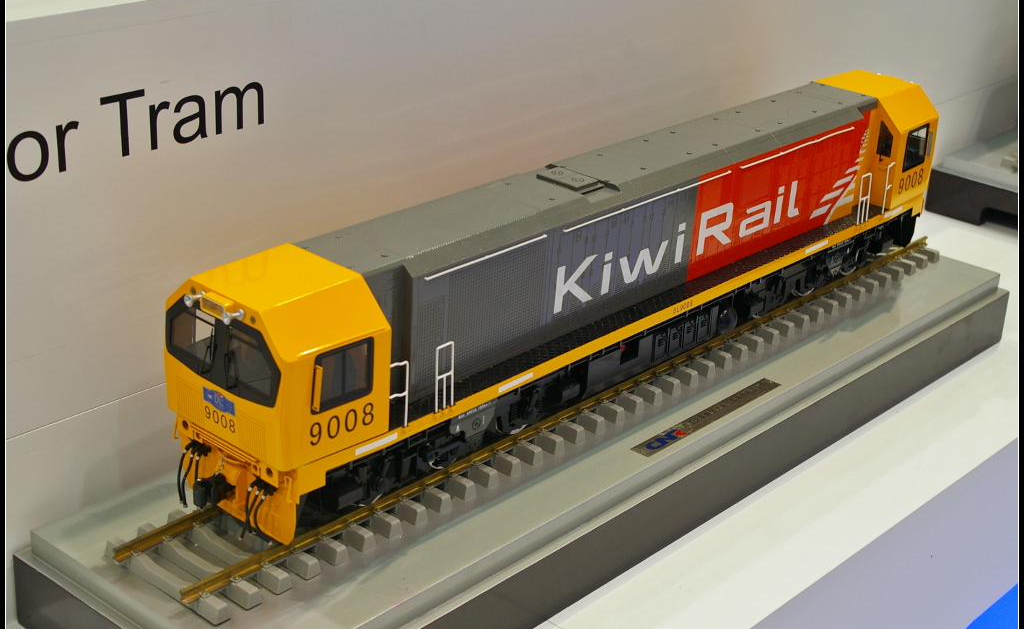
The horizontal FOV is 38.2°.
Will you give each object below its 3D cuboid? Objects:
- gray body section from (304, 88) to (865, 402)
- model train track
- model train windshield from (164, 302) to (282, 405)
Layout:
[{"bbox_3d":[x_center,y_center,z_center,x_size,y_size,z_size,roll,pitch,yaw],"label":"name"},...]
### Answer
[{"bbox_3d":[0.099,-0.082,1.262,0.102,0.110,0.667,22,31,39],"label":"gray body section"},{"bbox_3d":[0.090,0.044,1.312,0.130,0.016,0.966,22,31,39],"label":"model train track"},{"bbox_3d":[-0.193,0.024,0.976,0.120,0.053,0.011,22,31,39],"label":"model train windshield"}]

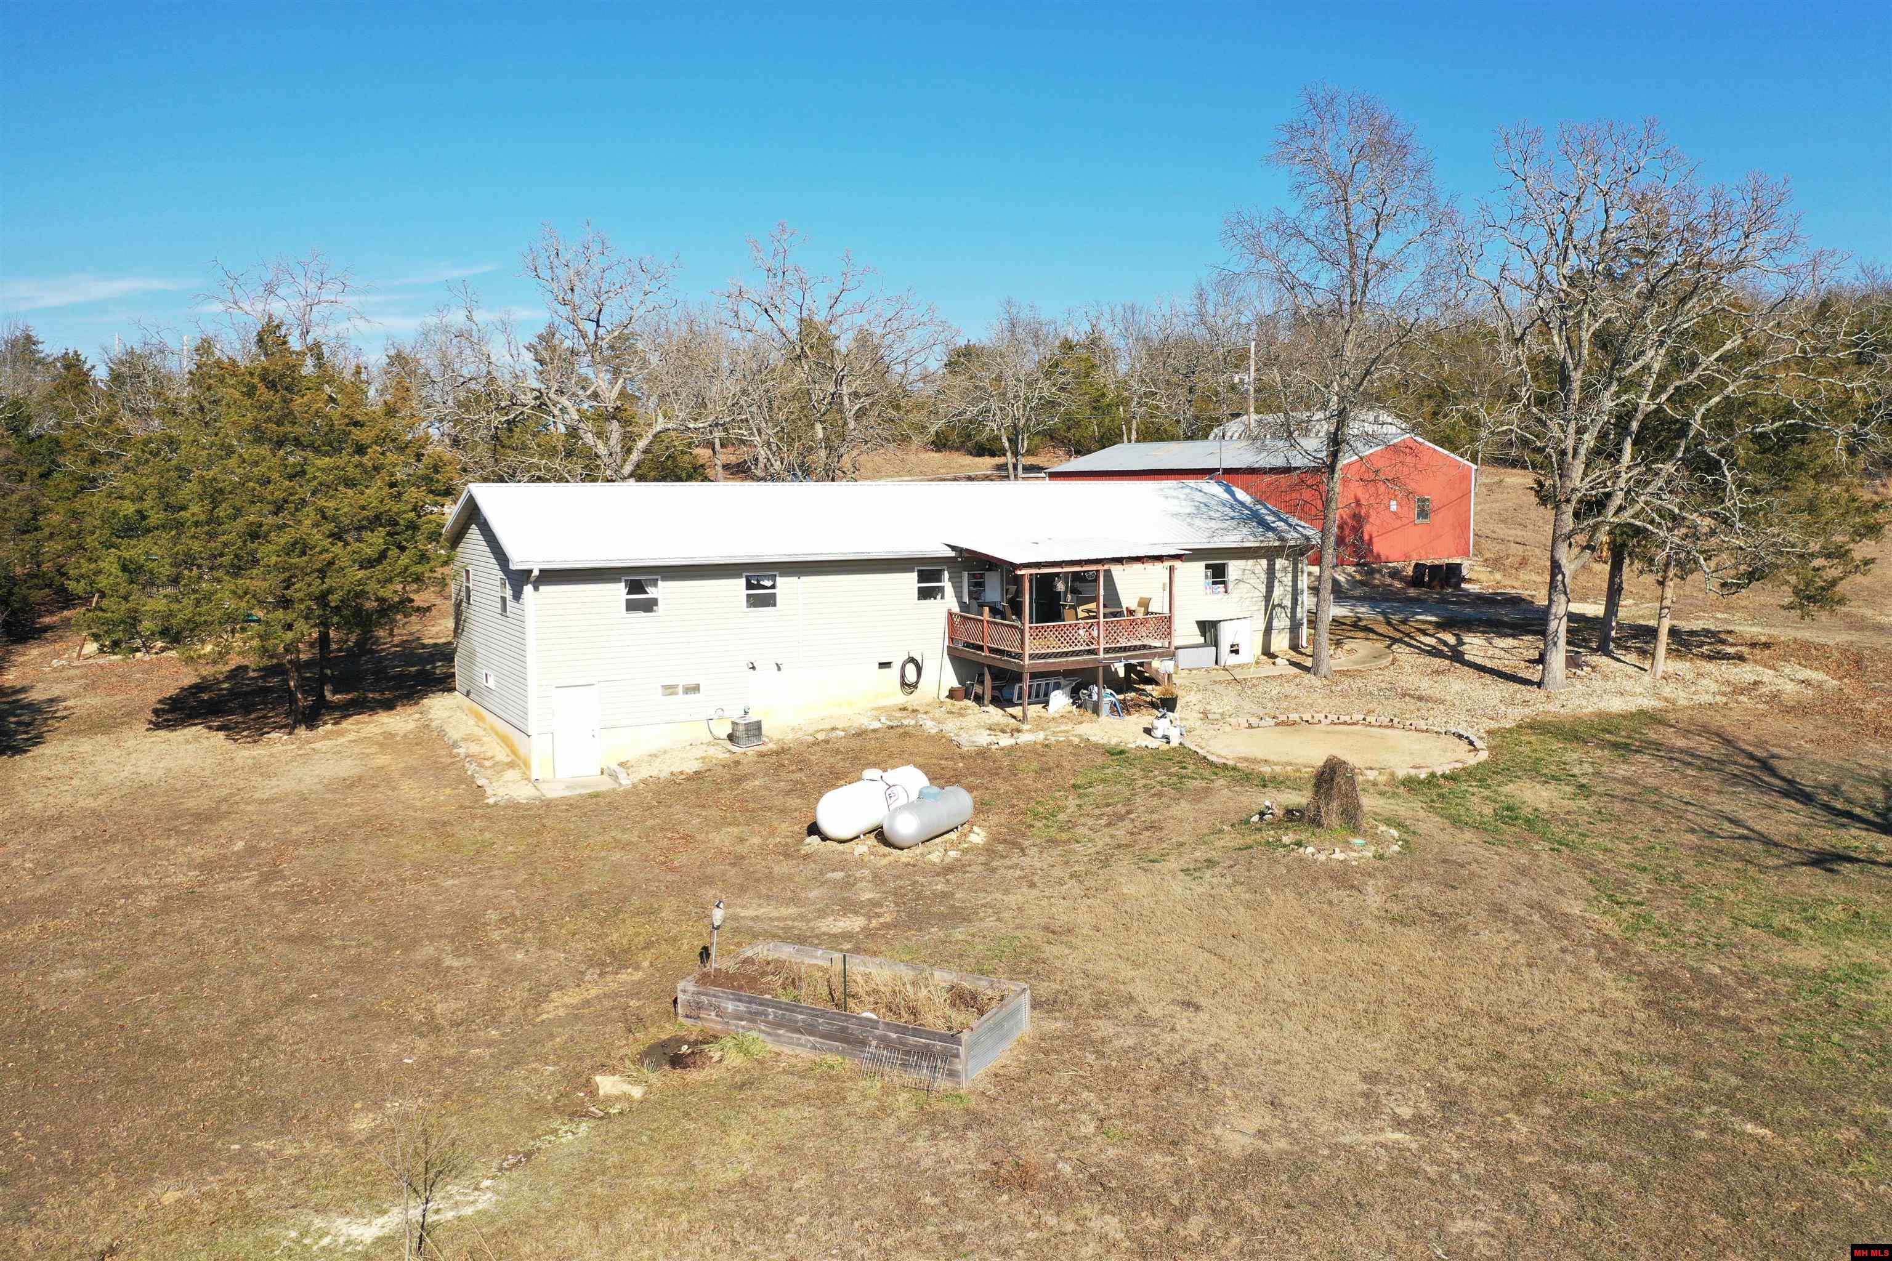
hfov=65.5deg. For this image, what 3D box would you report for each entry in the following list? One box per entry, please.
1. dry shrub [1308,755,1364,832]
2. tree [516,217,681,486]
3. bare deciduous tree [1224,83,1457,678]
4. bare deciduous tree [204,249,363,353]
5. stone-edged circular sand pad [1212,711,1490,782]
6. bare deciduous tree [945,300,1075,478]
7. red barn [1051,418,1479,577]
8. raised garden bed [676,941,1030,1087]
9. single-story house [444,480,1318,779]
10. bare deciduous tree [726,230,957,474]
[{"bbox_3d":[7.870,3.222,29.732,1.100,1.383,1.050,1,6,15],"label":"dry shrub"},{"bbox_3d":[-12.564,-7.915,53.335,6.400,13.453,6.200,-1,6,-13],"label":"tree"},{"bbox_3d":[10.764,-6.691,40.209,6.300,16.009,6.000,1,6,15],"label":"bare deciduous tree"},{"bbox_3d":[-24.490,-7.463,54.358,6.600,12.992,6.400,-3,6,-24],"label":"bare deciduous tree"},{"bbox_3d":[9.436,2.729,34.600,6.500,0.320,6.300,0,6,0],"label":"stone-edged circular sand pad"},{"bbox_3d":[3.298,-11.574,75.481,6.700,10.501,6.400,0,6,2],"label":"bare deciduous tree"},{"bbox_3d":[13.875,-6.091,67.238,10.082,5.168,16.934,-5,7,-38],"label":"red barn"},{"bbox_3d":[-1.379,5.671,22.146,4.806,0.663,2.226,3,6,27],"label":"raised garden bed"},{"bbox_3d":[-1.156,-0.810,41.901,23.731,6.718,10.233,-3,6,-29],"label":"single-story house"},{"bbox_3d":[-4.484,-9.659,60.322,9.600,13.714,8.800,-1,6,-4],"label":"bare deciduous tree"}]

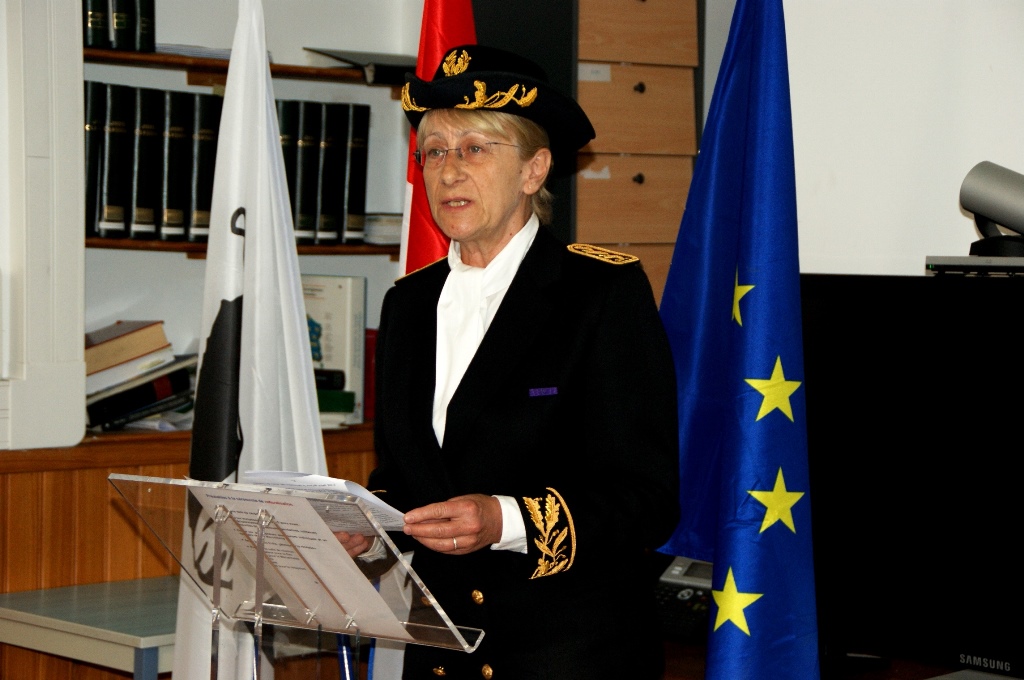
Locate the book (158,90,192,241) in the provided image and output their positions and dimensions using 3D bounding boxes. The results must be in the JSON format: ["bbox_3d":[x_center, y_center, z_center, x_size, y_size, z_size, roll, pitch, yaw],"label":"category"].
[{"bbox_3d":[-0.748,-0.350,5.175,0.225,0.297,0.066,3,1,43],"label":"book"}]

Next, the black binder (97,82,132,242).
[{"bbox_3d":[-0.850,-0.350,5.066,0.225,0.297,0.066,3,1,43],"label":"black binder"}]

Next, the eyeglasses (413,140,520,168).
[{"bbox_3d":[-0.039,-0.235,3.304,0.136,0.040,0.142,-3,-1,41],"label":"eyeglasses"}]

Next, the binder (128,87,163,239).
[{"bbox_3d":[-0.799,-0.350,5.120,0.225,0.297,0.066,3,1,43],"label":"binder"}]

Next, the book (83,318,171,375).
[{"bbox_3d":[-0.820,0.020,5.055,0.230,0.049,0.163,-24,17,-38],"label":"book"}]

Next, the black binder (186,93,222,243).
[{"bbox_3d":[-0.696,-0.349,5.229,0.225,0.297,0.066,3,1,43],"label":"black binder"}]

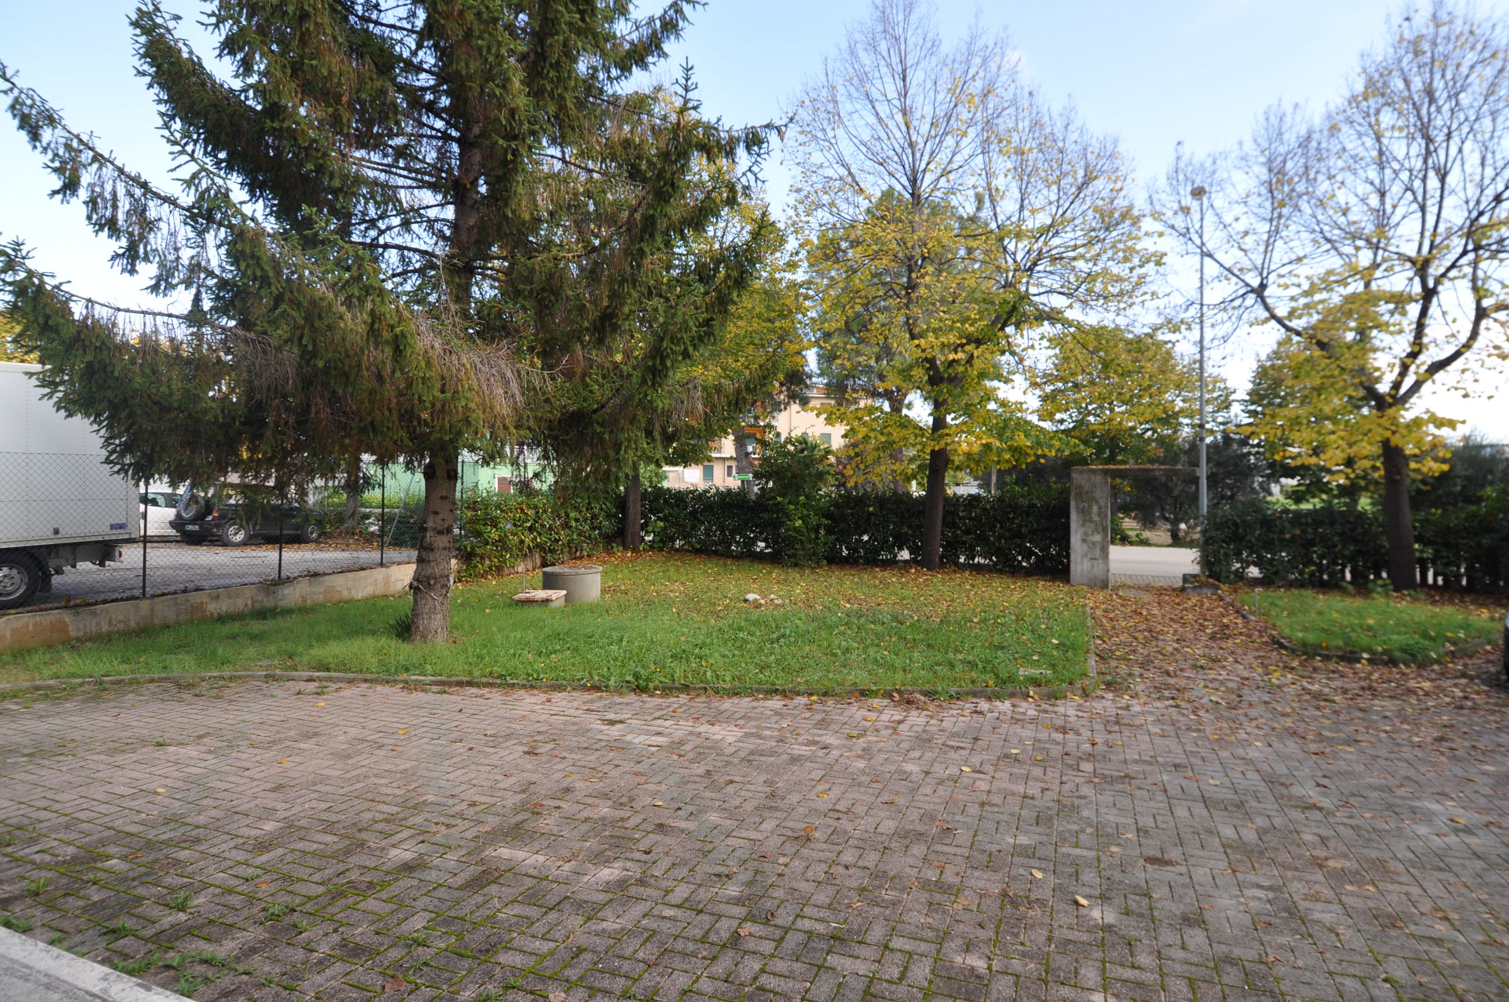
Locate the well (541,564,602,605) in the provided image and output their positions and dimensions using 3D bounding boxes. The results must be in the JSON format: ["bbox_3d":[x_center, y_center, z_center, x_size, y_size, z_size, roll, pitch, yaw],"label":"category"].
[{"bbox_3d":[-3.220,1.477,13.272,1.060,0.580,1.060,0,-1,0],"label":"well"}]

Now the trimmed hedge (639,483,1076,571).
[{"bbox_3d":[2.041,0.714,19.404,11.300,2.000,0.850,0,-1,24],"label":"trimmed hedge"}]

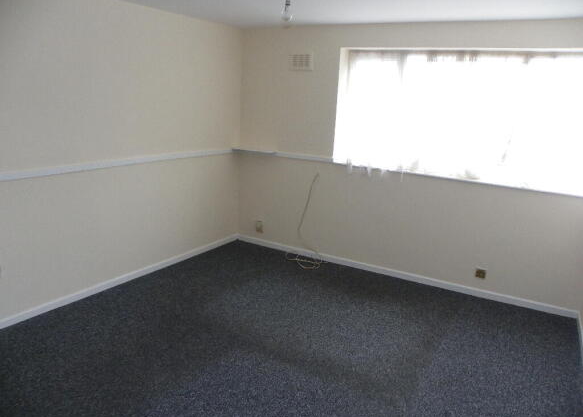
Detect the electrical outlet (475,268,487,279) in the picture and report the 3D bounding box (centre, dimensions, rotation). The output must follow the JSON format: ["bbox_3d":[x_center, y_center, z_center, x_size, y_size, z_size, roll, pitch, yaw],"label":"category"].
[{"bbox_3d":[1.639,0.566,3.789,0.090,0.087,0.015,10,15,30],"label":"electrical outlet"}]

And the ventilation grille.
[{"bbox_3d":[0.097,-1.444,4.317,0.280,0.172,0.018,10,15,30],"label":"ventilation grille"}]

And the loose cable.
[{"bbox_3d":[0.141,0.107,4.420,0.400,0.910,0.330,10,15,30],"label":"loose cable"}]

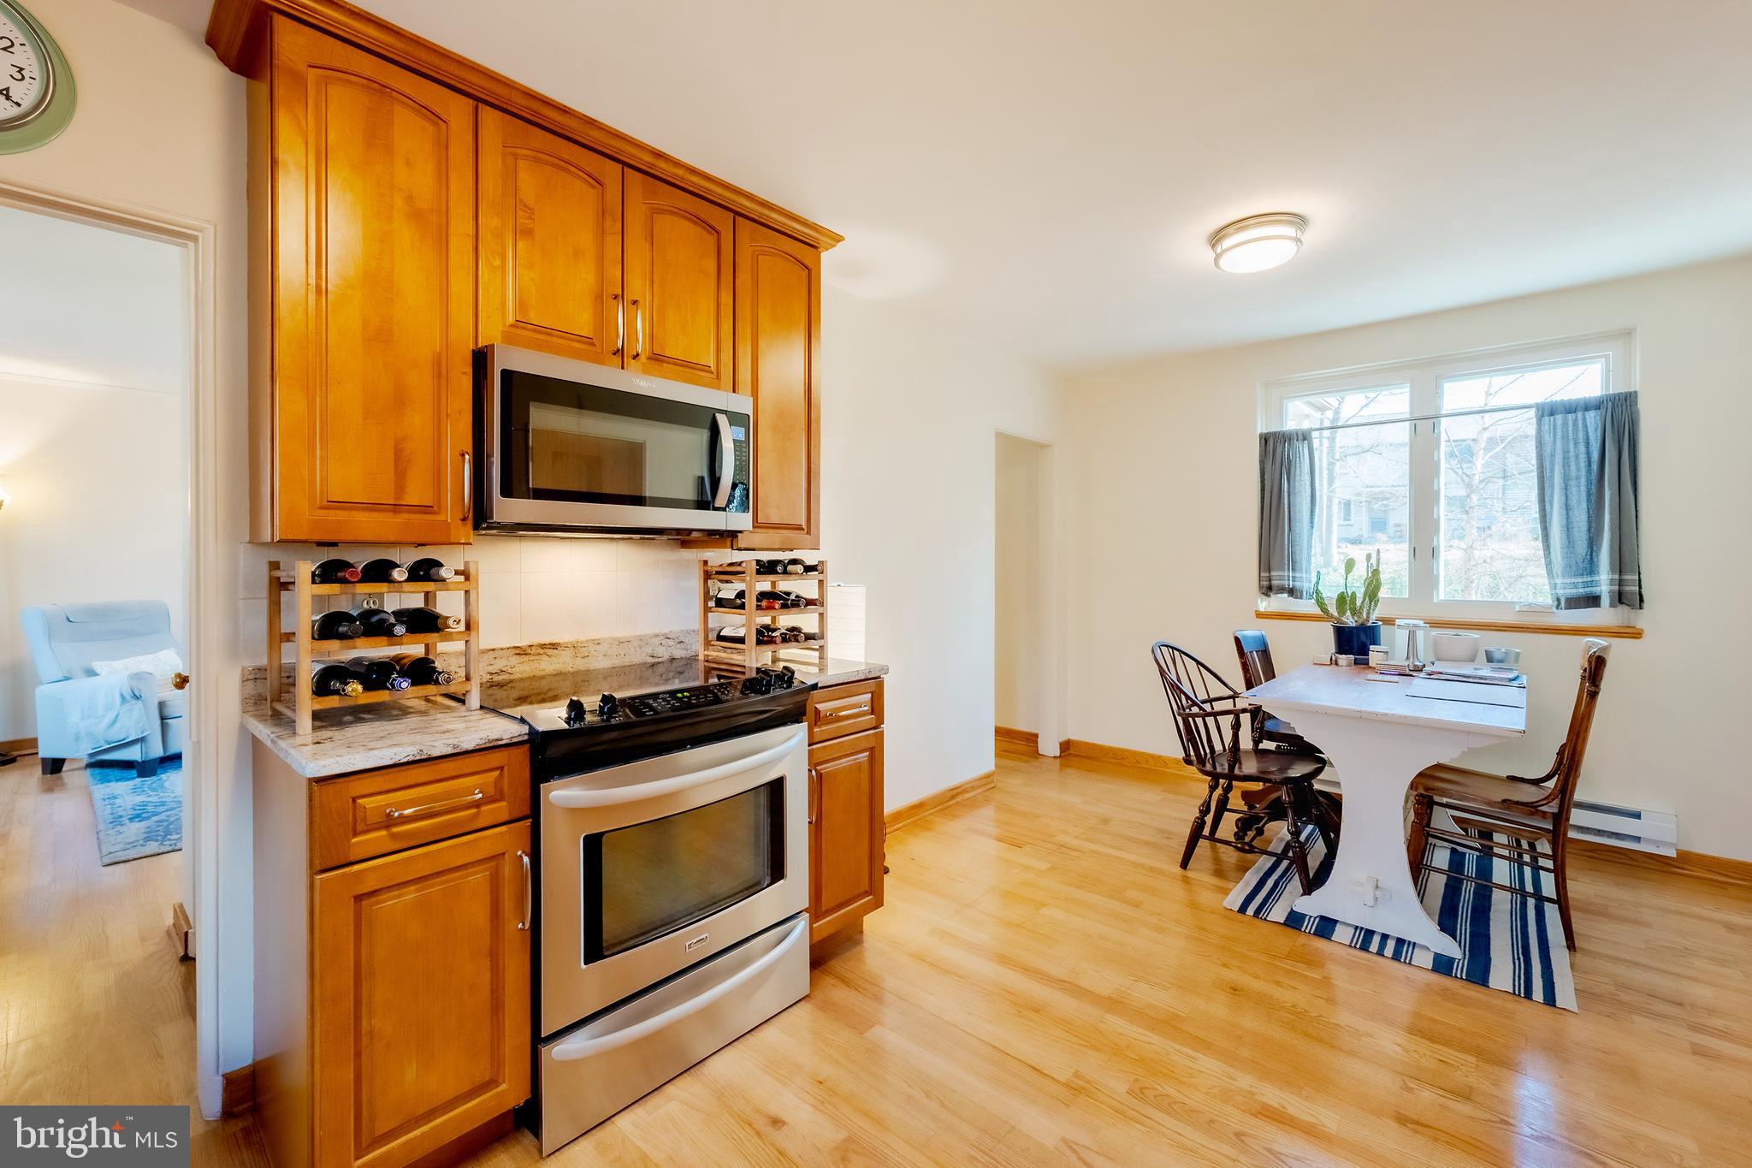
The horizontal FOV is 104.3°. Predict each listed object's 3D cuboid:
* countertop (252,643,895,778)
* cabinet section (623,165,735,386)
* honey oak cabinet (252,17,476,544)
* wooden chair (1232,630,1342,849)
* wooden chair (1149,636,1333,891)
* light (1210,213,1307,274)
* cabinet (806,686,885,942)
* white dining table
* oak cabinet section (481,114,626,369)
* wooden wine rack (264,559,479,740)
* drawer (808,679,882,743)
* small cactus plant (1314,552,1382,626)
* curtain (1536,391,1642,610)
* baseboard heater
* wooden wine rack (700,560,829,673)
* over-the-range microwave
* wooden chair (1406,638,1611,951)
[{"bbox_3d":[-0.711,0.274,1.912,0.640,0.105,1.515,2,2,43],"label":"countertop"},{"bbox_3d":[-0.701,-0.883,2.143,0.335,0.575,0.377,2,3,42],"label":"cabinet section"},{"bbox_3d":[-1.208,-0.625,1.618,0.310,1.065,0.365,2,2,43],"label":"honey oak cabinet"},{"bbox_3d":[2.019,0.719,3.257,0.510,0.950,0.440,1,1,41],"label":"wooden chair"},{"bbox_3d":[1.565,0.729,2.938,0.650,0.940,0.540,1,1,41],"label":"wooden chair"},{"bbox_3d":[1.431,-1.275,2.562,0.330,0.087,0.330,1,1,41],"label":"light"},{"bbox_3d":[-0.334,0.736,2.375,0.650,0.830,0.372,1,1,41],"label":"cabinet"},{"bbox_3d":[2.106,0.808,2.799,0.800,0.755,1.230,2,2,43],"label":"white dining table"},{"bbox_3d":[-0.952,-0.866,1.864,0.335,0.575,0.375,2,3,42],"label":"oak cabinet section"},{"bbox_3d":[-1.159,0.122,1.594,0.295,0.352,0.340,2,2,43],"label":"wooden wine rack"},{"bbox_3d":[-0.276,0.401,2.318,0.510,0.155,0.364,1,1,41],"label":"drawer"},{"bbox_3d":[2.350,0.050,3.370,0.280,0.340,0.250,2,2,43],"label":"small cactus plant"},{"bbox_3d":[3.104,-0.351,2.978,0.335,0.940,0.080,1,1,41],"label":"curtain"},{"bbox_3d":[2.687,1.001,3.263,1.500,0.180,0.070,2,2,43],"label":"baseboard heater"},{"bbox_3d":[-0.398,0.108,2.412,0.270,0.349,0.355,1,1,41],"label":"wooden wine rack"},{"bbox_3d":[-0.799,-0.364,2.007,0.430,0.430,0.757,1,1,41],"label":"over-the-range microwave"},{"bbox_3d":[2.292,0.696,2.511,0.450,1.000,0.530,-2,2,-43],"label":"wooden chair"}]

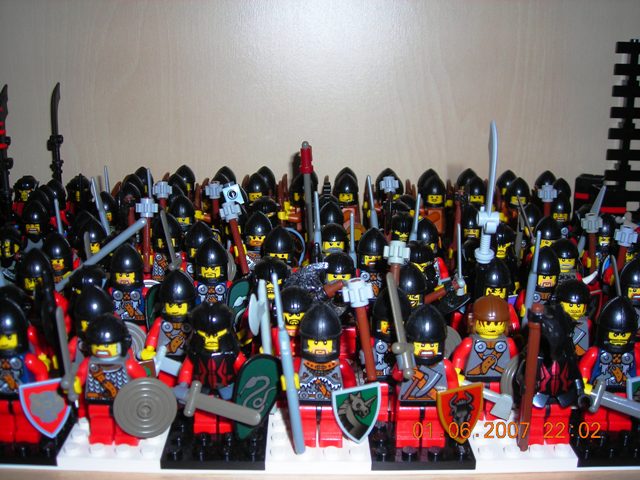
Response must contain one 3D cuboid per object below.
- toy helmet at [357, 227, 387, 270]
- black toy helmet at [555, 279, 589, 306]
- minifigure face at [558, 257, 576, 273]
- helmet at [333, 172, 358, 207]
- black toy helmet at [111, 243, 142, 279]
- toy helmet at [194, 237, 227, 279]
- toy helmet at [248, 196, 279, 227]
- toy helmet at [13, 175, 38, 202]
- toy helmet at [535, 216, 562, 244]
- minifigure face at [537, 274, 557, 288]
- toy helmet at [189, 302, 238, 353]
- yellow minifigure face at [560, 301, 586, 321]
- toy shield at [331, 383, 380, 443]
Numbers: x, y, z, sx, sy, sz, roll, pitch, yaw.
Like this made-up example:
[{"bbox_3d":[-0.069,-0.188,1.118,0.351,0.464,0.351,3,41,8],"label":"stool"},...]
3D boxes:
[{"bbox_3d":[0.022,0.003,0.316,0.013,0.017,0.014,0,17,0],"label":"toy helmet"},{"bbox_3d":[0.093,0.020,0.279,0.012,0.011,0.013,2,16,7],"label":"black toy helmet"},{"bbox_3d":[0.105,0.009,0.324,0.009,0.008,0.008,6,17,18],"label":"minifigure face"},{"bbox_3d":[0.015,-0.029,0.430,0.013,0.017,0.014,2,16,2],"label":"helmet"},{"bbox_3d":[-0.074,0.009,0.291,0.013,0.017,0.013,-1,17,-5],"label":"black toy helmet"},{"bbox_3d":[-0.043,0.007,0.302,0.013,0.017,0.014,0,16,-4],"label":"toy helmet"},{"bbox_3d":[-0.027,-0.015,0.374,0.013,0.013,0.013,0,16,-3],"label":"toy helmet"},{"bbox_3d":[-0.164,-0.030,0.424,0.014,0.015,0.014,-1,16,-7],"label":"toy helmet"},{"bbox_3d":[0.102,-0.002,0.337,0.013,0.015,0.013,8,19,24],"label":"toy helmet"},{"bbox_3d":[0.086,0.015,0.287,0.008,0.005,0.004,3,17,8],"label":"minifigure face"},{"bbox_3d":[-0.034,0.026,0.241,0.015,0.014,0.015,-1,17,-3],"label":"toy helmet"},{"bbox_3d":[0.093,0.024,0.279,0.010,0.009,0.010,2,16,7],"label":"yellow minifigure face"},{"bbox_3d":[0.011,0.052,0.227,0.015,0.018,0.004,6,17,20],"label":"toy shield"}]

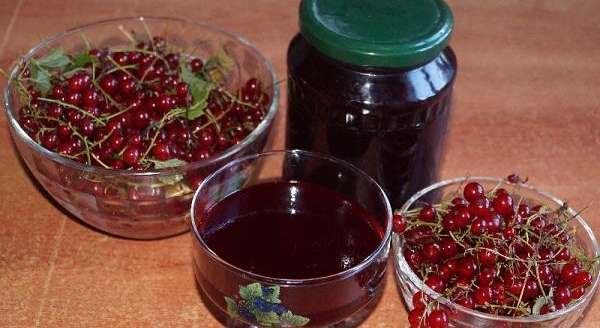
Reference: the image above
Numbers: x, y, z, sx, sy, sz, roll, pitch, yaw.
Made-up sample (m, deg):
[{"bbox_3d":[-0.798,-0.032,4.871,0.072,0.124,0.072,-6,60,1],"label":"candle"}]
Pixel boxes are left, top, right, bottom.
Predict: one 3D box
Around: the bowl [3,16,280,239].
[{"bbox_3d":[-0.096,-0.016,0.561,0.166,0.083,0.166,1,40,-1],"label":"bowl"}]

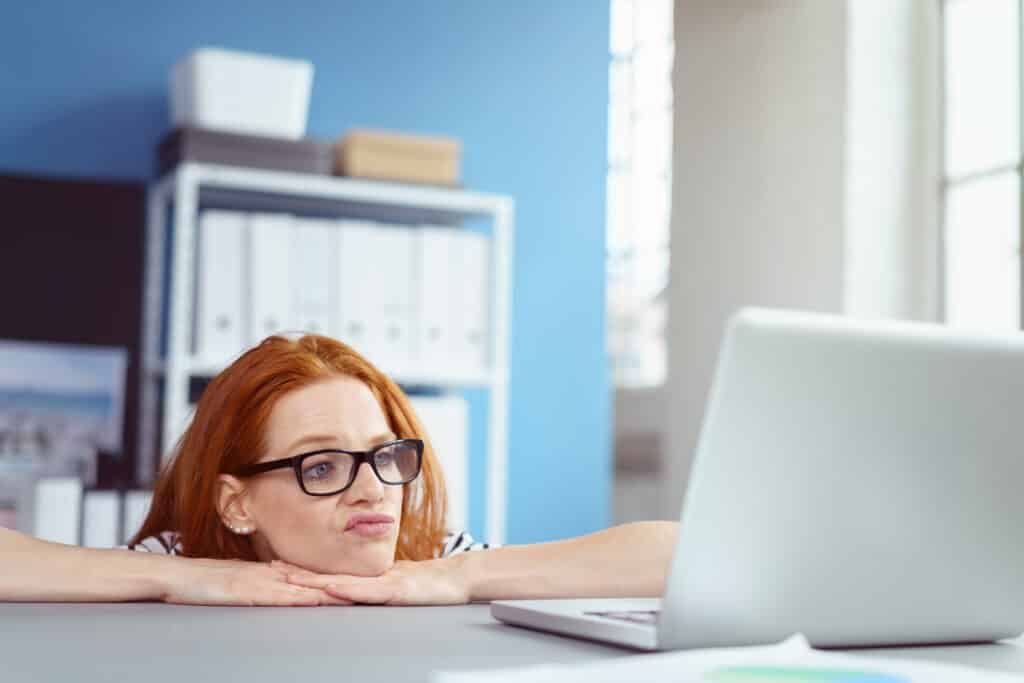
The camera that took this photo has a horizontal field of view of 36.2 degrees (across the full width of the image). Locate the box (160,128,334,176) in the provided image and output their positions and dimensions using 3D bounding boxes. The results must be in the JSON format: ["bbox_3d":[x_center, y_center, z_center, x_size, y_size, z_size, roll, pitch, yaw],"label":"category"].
[{"bbox_3d":[-0.590,-0.396,3.441,0.324,0.088,0.229,3,-5,-25],"label":"box"}]

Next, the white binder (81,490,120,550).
[{"bbox_3d":[-0.901,0.467,3.309,0.073,0.305,0.275,3,-5,-25],"label":"white binder"}]

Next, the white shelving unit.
[{"bbox_3d":[-0.421,0.372,3.477,0.768,1.430,0.275,3,-5,-25],"label":"white shelving unit"}]

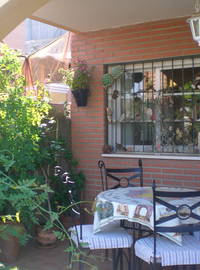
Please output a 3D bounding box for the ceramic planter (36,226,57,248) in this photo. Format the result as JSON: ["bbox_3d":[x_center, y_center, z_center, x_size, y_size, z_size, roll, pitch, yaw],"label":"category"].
[{"bbox_3d":[-0.581,1.124,4.394,0.240,0.200,0.240,0,1,0],"label":"ceramic planter"}]

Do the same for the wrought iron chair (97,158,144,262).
[{"bbox_3d":[0.248,0.752,3.929,0.440,0.950,0.470,0,1,-14],"label":"wrought iron chair"}]

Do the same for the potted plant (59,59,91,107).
[{"bbox_3d":[-0.305,-0.640,4.820,0.360,0.580,0.320,0,1,31],"label":"potted plant"}]

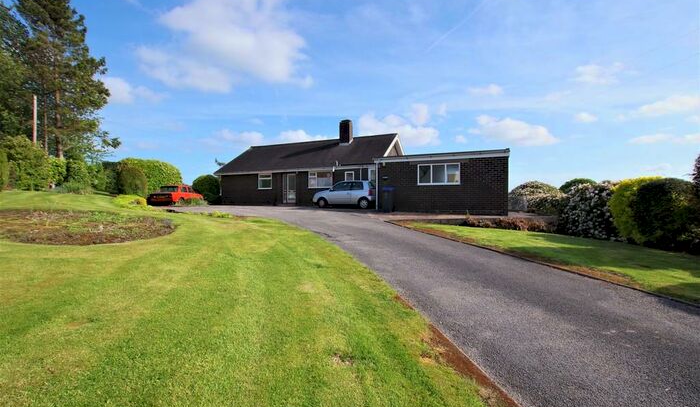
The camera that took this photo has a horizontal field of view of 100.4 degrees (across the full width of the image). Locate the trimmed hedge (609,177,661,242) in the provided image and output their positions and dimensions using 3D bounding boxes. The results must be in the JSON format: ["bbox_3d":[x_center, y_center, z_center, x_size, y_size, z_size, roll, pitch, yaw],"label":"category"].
[{"bbox_3d":[8.054,0.155,8.200,1.100,1.720,1.200,0,0,-16],"label":"trimmed hedge"}]

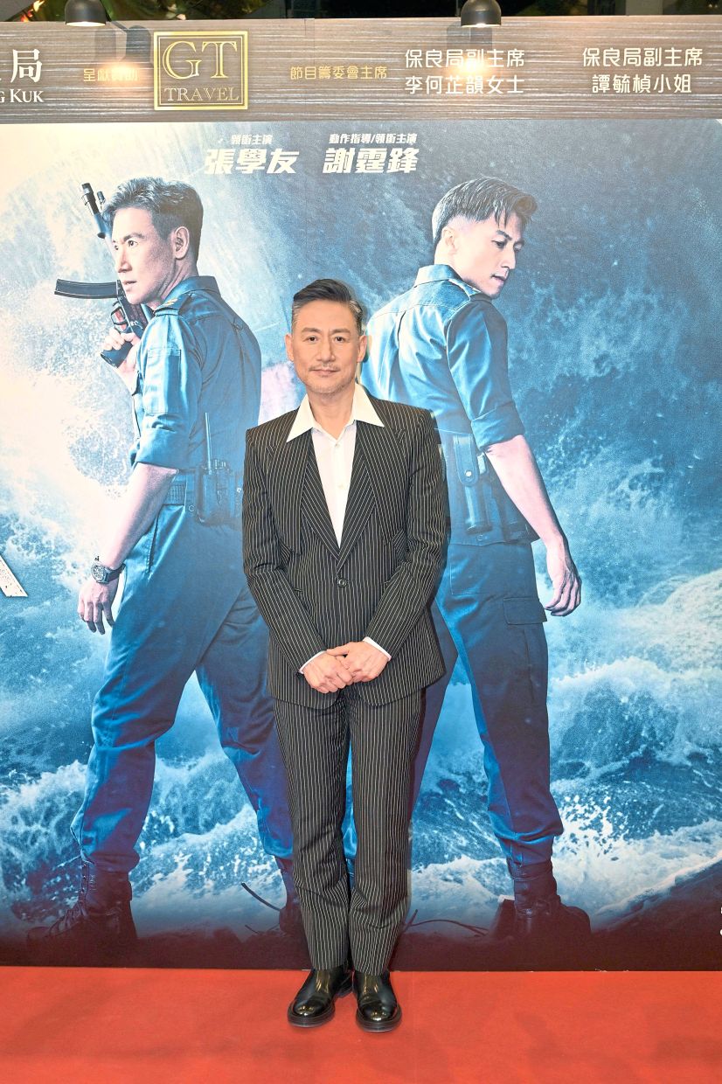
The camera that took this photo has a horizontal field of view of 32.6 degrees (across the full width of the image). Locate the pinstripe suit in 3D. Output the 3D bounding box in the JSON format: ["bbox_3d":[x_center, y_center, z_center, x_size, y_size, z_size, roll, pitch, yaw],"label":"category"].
[{"bbox_3d":[-0.041,0.338,2.985,0.485,1.385,0.300,0,3,1],"label":"pinstripe suit"}]

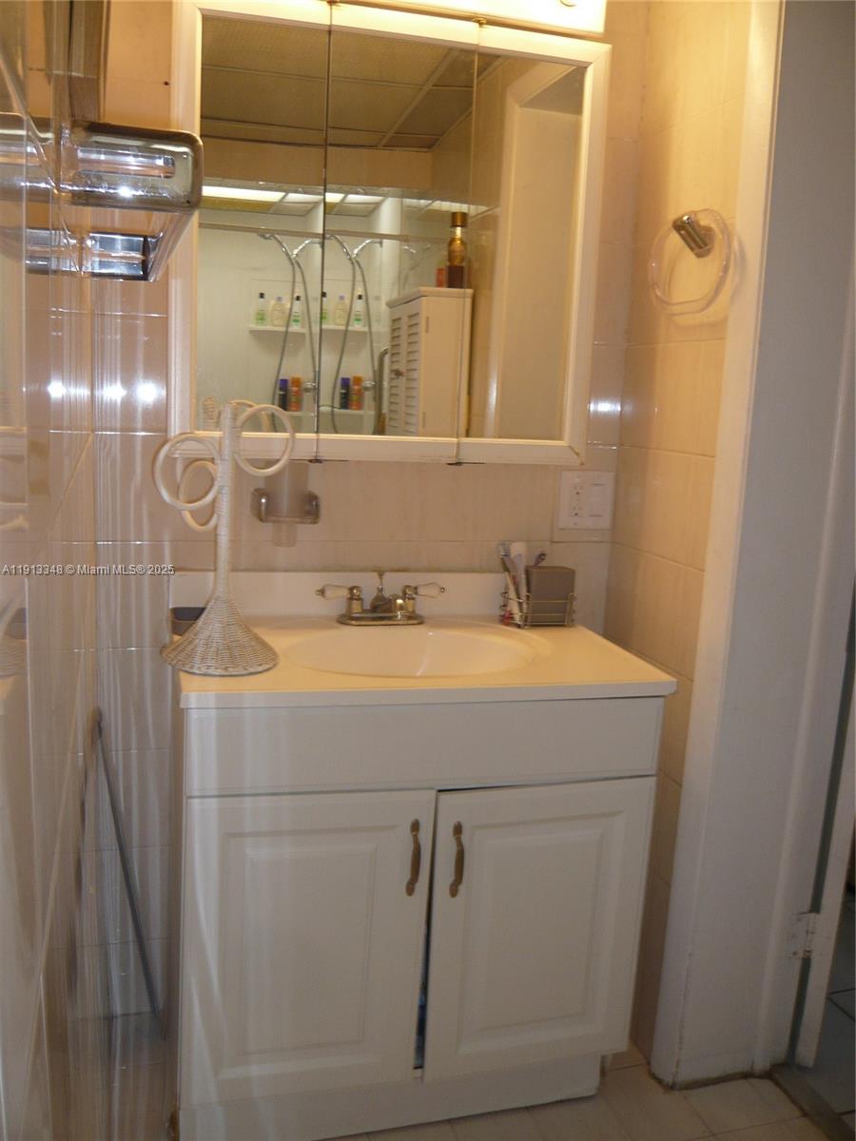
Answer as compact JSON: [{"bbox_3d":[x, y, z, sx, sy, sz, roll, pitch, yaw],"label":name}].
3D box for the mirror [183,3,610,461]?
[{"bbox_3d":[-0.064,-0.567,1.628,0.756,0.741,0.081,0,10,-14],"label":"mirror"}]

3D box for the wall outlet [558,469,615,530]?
[{"bbox_3d":[0.328,-0.144,1.901,0.117,0.117,0.012,0,10,-14],"label":"wall outlet"}]

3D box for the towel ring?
[{"bbox_3d":[0.446,-0.518,1.555,0.062,0.159,0.210,0,10,-14],"label":"towel ring"}]

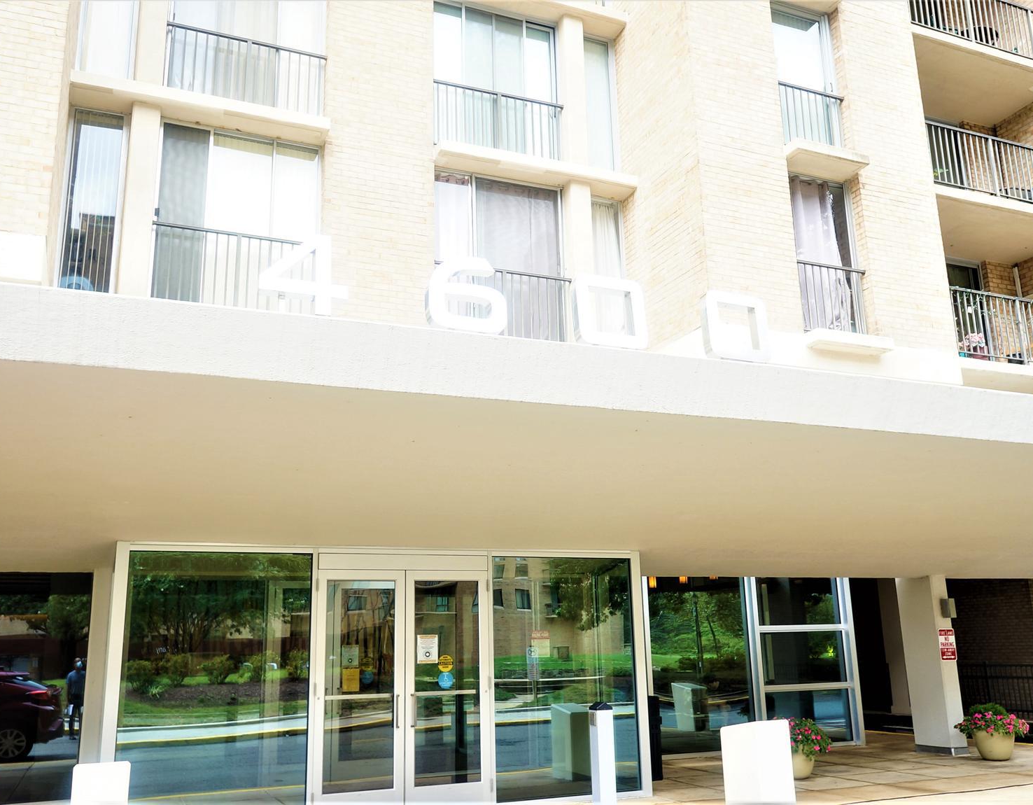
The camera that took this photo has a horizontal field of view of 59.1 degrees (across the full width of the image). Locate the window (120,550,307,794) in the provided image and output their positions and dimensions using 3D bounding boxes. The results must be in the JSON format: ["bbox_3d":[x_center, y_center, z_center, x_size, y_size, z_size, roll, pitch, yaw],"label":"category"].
[{"bbox_3d":[-2.897,2.750,8.833,1.776,2.594,0.092,4,-15,-22],"label":"window"}]

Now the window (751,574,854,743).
[{"bbox_3d":[4.399,3.965,13.983,1.730,2.530,0.110,4,-15,-22],"label":"window"}]

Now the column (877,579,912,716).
[{"bbox_3d":[8.491,5.401,20.353,0.331,2.953,0.681,4,-15,-22],"label":"column"}]

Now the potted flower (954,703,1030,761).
[{"bbox_3d":[6.539,4.519,12.547,0.938,0.719,0.938,4,-15,-22],"label":"potted flower"}]

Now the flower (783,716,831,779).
[{"bbox_3d":[3.470,4.338,11.486,0.865,0.690,0.865,4,-15,-22],"label":"flower"}]

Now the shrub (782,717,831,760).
[{"bbox_3d":[3.467,4.204,11.520,0.865,0.414,0.865,4,-15,-22],"label":"shrub"}]

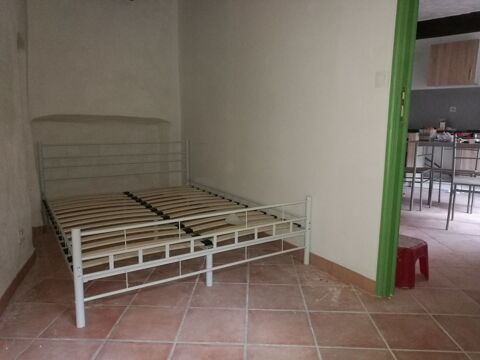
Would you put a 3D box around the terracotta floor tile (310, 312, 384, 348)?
[{"bbox_3d":[0.499,0.711,1.778,0.305,0.010,0.303,1,9,2],"label":"terracotta floor tile"}]

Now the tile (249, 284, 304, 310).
[{"bbox_3d":[0.202,0.657,2.096,0.305,0.010,0.303,1,9,2],"label":"tile"}]

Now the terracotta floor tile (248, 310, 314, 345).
[{"bbox_3d":[0.188,0.707,1.791,0.305,0.010,0.303,1,9,2],"label":"terracotta floor tile"}]

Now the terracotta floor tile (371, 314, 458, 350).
[{"bbox_3d":[0.810,0.716,1.765,0.305,0.010,0.303,1,9,2],"label":"terracotta floor tile"}]

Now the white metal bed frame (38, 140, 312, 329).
[{"bbox_3d":[-0.651,0.131,2.888,1.458,0.764,1.935,-5,11,-31],"label":"white metal bed frame"}]

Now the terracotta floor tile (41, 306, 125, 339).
[{"bbox_3d":[-0.744,0.693,1.830,0.305,0.010,0.303,1,9,2],"label":"terracotta floor tile"}]

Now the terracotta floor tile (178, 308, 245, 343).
[{"bbox_3d":[-0.122,0.702,1.804,0.305,0.010,0.303,1,9,2],"label":"terracotta floor tile"}]

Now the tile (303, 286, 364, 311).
[{"bbox_3d":[0.512,0.662,2.083,0.305,0.010,0.303,1,9,2],"label":"tile"}]

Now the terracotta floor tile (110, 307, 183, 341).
[{"bbox_3d":[-0.433,0.698,1.817,0.305,0.010,0.303,1,9,2],"label":"terracotta floor tile"}]

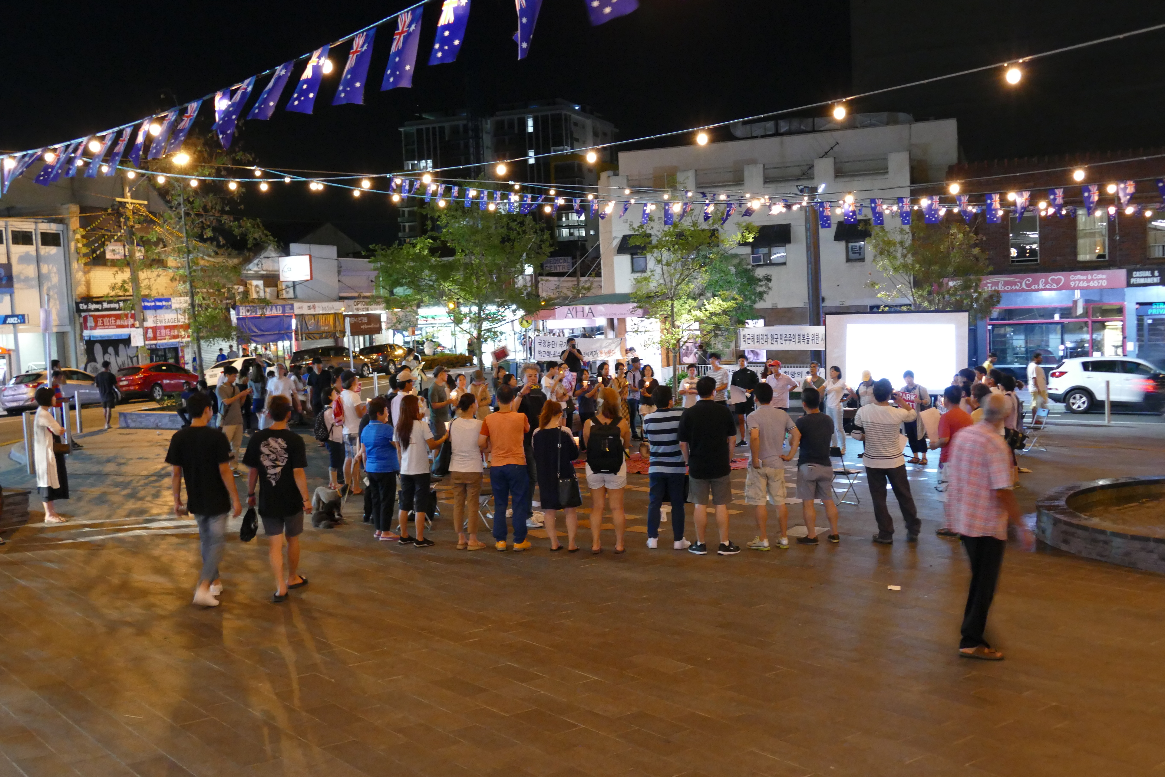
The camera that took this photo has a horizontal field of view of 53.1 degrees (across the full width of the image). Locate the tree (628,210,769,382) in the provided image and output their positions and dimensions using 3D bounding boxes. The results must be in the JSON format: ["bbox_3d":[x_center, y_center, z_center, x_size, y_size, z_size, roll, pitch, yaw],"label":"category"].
[{"bbox_3d":[2.844,-2.063,29.000,3.400,4.700,3.300,-2,3,0],"label":"tree"}]

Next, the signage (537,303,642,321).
[{"bbox_3d":[0.254,-3.302,50.000,4.600,0.630,0.120,-2,3,3],"label":"signage"}]

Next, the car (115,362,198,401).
[{"bbox_3d":[-17.345,-0.319,48.000,1.820,1.470,4.400,-1,3,18],"label":"car"}]

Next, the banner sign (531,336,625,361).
[{"bbox_3d":[-0.093,-1.002,29.800,2.250,0.600,0.050,-2,3,2],"label":"banner sign"}]

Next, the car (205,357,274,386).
[{"bbox_3d":[-15.384,-0.684,53.000,1.800,1.460,4.650,-1,3,20],"label":"car"}]

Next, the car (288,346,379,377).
[{"bbox_3d":[-12.700,-1.268,59.000,1.830,1.620,4.800,-1,3,23],"label":"car"}]

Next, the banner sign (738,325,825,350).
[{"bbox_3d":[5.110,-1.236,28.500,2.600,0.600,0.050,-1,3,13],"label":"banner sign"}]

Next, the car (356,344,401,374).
[{"bbox_3d":[-10.294,-1.596,63.800,1.870,1.660,4.650,-1,3,25],"label":"car"}]

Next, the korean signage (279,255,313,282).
[{"bbox_3d":[-14.913,-6.242,60.500,1.950,1.250,0.250,-1,3,22],"label":"korean signage"}]

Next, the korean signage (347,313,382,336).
[{"bbox_3d":[-11.932,-3.496,63.900,0.080,1.150,3.200,-1,3,24],"label":"korean signage"}]

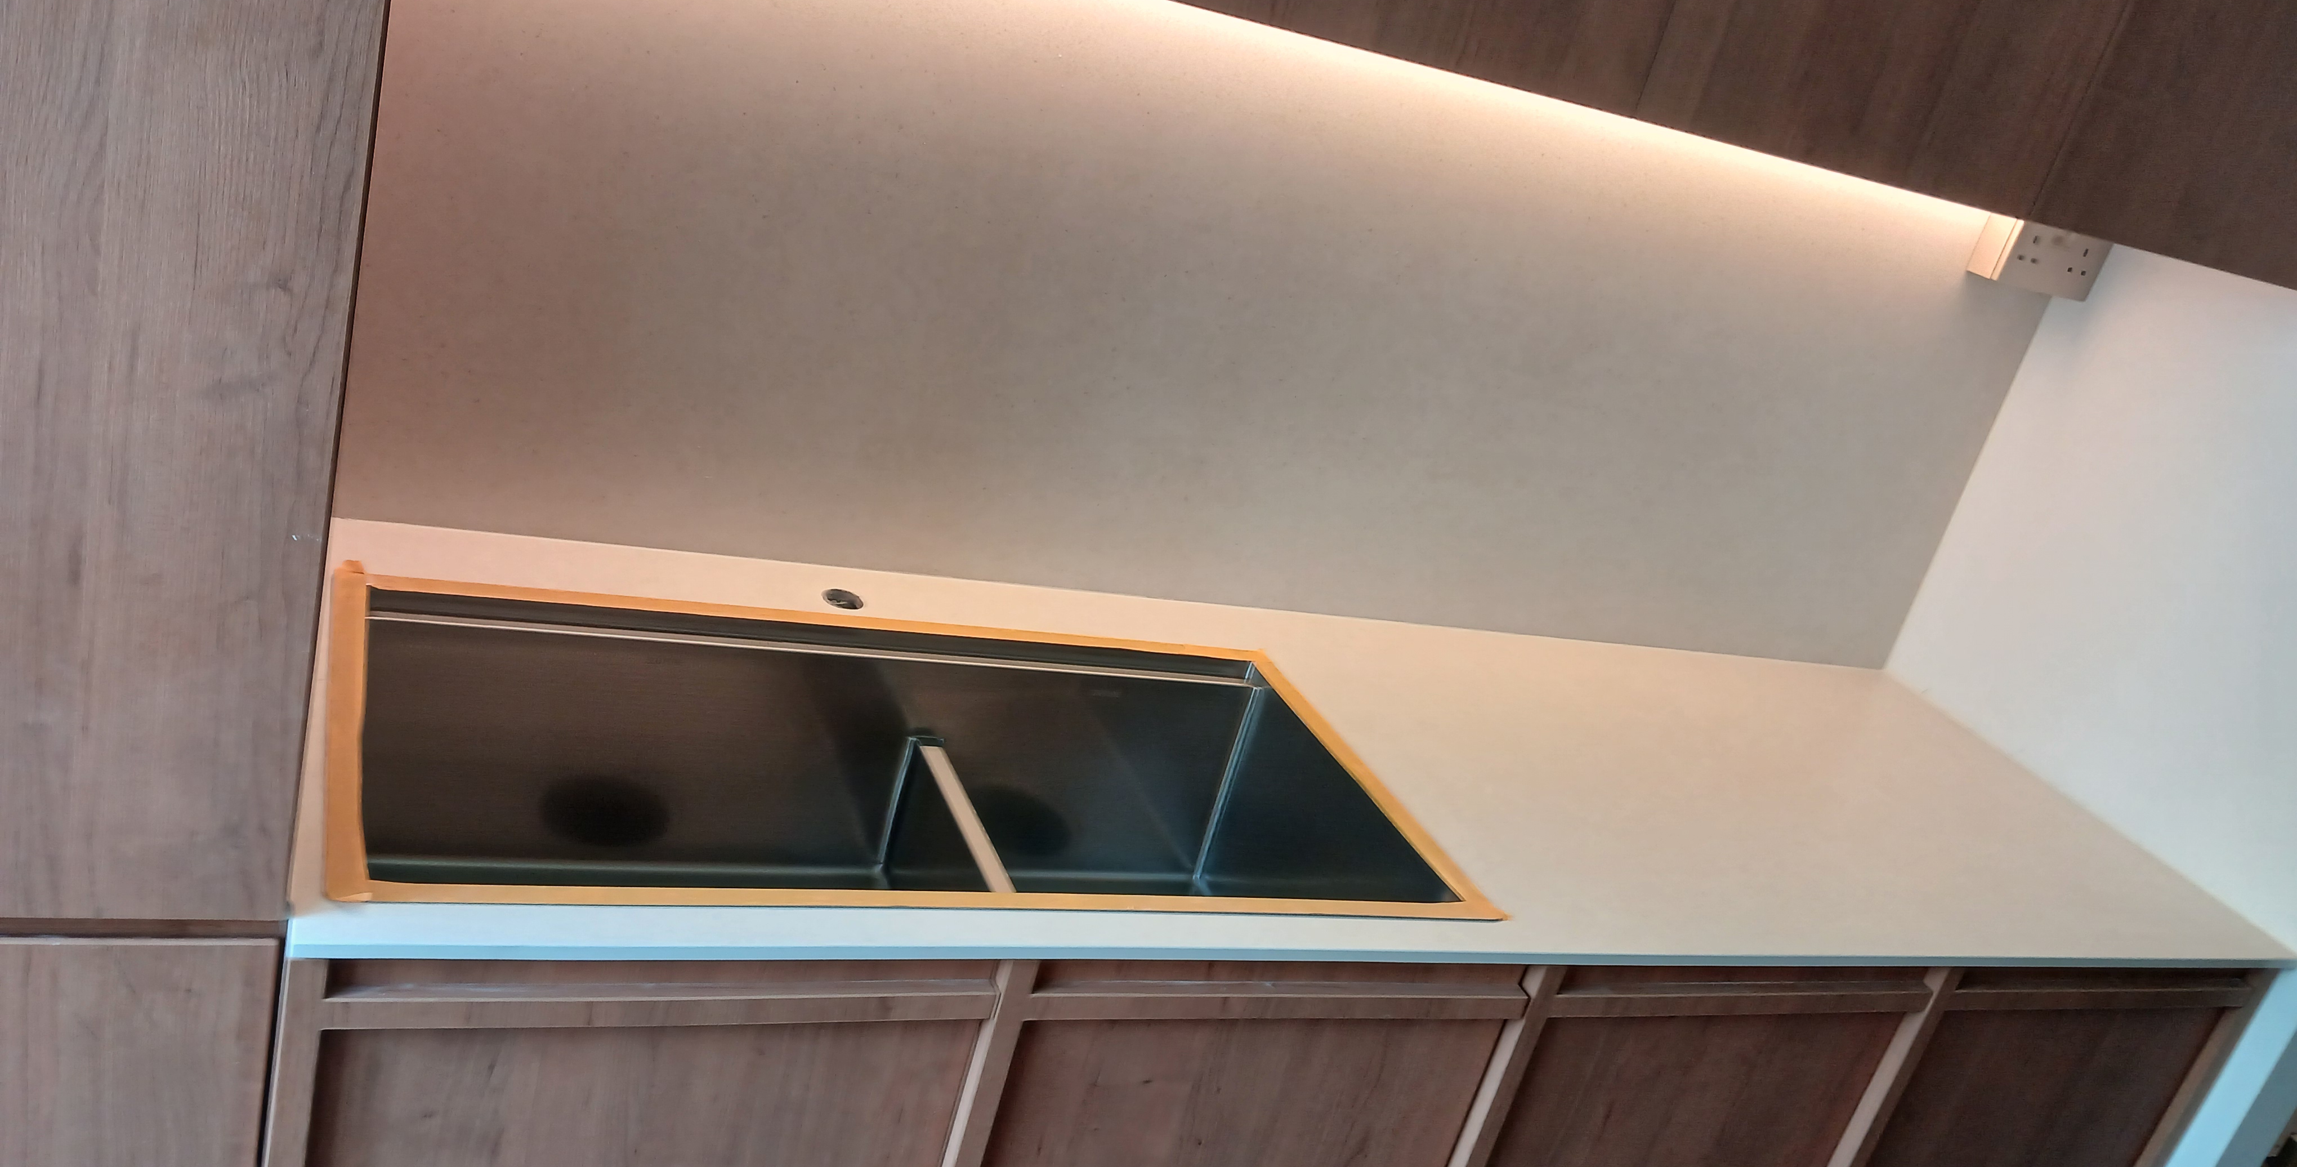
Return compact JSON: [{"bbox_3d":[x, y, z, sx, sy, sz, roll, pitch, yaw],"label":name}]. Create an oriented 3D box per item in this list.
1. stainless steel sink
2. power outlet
[{"bbox_3d":[-0.212,0.232,1.450,0.837,0.235,0.452,6,23,-25],"label":"stainless steel sink"},{"bbox_3d":[1.014,-0.378,2.031,0.147,0.085,0.046,6,23,-25],"label":"power outlet"}]

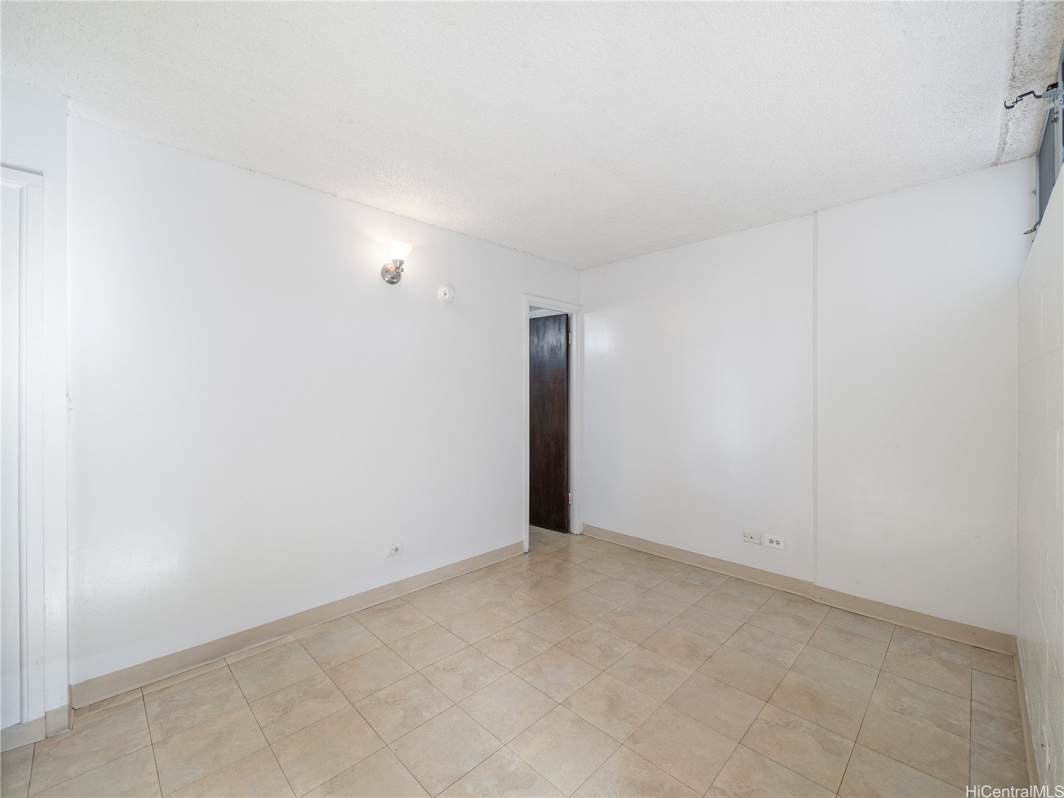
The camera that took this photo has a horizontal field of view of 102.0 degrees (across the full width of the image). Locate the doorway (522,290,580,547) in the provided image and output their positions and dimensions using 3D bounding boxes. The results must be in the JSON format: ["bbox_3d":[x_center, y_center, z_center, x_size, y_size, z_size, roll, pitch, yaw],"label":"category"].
[{"bbox_3d":[0.172,0.200,3.782,0.730,2.115,0.130,0,0,-43],"label":"doorway"}]

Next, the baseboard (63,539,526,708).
[{"bbox_3d":[-0.974,1.211,2.621,2.500,0.105,0.018,0,0,-43],"label":"baseboard"}]

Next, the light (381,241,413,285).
[{"bbox_3d":[-0.834,-0.836,2.654,0.145,0.227,0.170,0,0,-43],"label":"light"}]

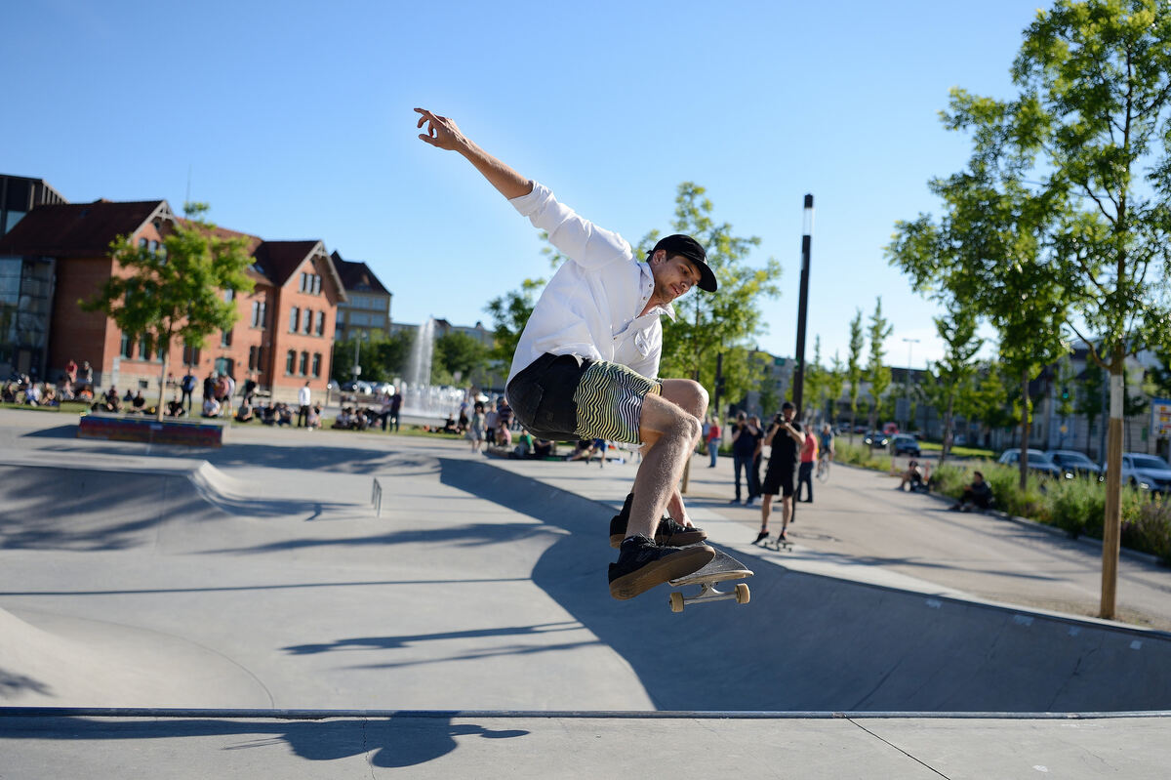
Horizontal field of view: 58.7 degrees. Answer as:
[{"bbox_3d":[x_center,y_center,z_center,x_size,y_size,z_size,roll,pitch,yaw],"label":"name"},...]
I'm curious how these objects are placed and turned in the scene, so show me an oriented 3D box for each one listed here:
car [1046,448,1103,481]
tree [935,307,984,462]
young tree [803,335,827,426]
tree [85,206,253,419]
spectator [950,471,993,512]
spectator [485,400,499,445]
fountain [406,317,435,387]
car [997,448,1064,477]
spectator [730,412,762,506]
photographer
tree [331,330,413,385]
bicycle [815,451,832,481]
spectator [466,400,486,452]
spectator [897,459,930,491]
[{"bbox_3d":[21.220,3.395,45.484,1.800,1.460,4.400,4,-1,5],"label":"car"},{"bbox_3d":[16.269,0.158,45.918,2.200,7.500,2.200,4,-1,0],"label":"tree"},{"bbox_3d":[15.587,0.192,70.912,1.800,8.000,1.800,4,-1,0],"label":"young tree"},{"bbox_3d":[-11.454,-2.138,28.500,4.600,6.000,4.600,4,-2,0],"label":"tree"},{"bbox_3d":[8.330,2.185,22.400,0.920,0.880,0.600,4,-2,-14],"label":"spectator"},{"bbox_3d":[-3.324,1.254,36.982,0.520,1.680,0.350,5,-1,-17],"label":"spectator"},{"bbox_3d":[-12.364,-1.975,78.000,2.200,7.000,2.200,3,-1,0],"label":"fountain"},{"bbox_3d":[21.352,3.585,49.983,1.800,1.500,4.300,4,-1,5],"label":"car"},{"bbox_3d":[3.030,1.293,19.700,0.600,1.750,0.480,3,-1,18],"label":"spectator"},{"bbox_3d":[2.476,1.060,13.300,0.650,1.780,0.500,3,-2,14],"label":"photographer"},{"bbox_3d":[-24.087,-3.182,117.000,9.000,7.200,7.500,3,-1,0],"label":"tree"},{"bbox_3d":[7.307,2.341,31.800,0.500,1.020,1.700,3,-2,6],"label":"bicycle"},{"bbox_3d":[-3.581,1.258,34.400,0.550,1.650,0.400,3,-1,6],"label":"spectator"},{"bbox_3d":[9.440,2.462,30.000,0.900,0.900,0.600,4,-2,-21],"label":"spectator"}]

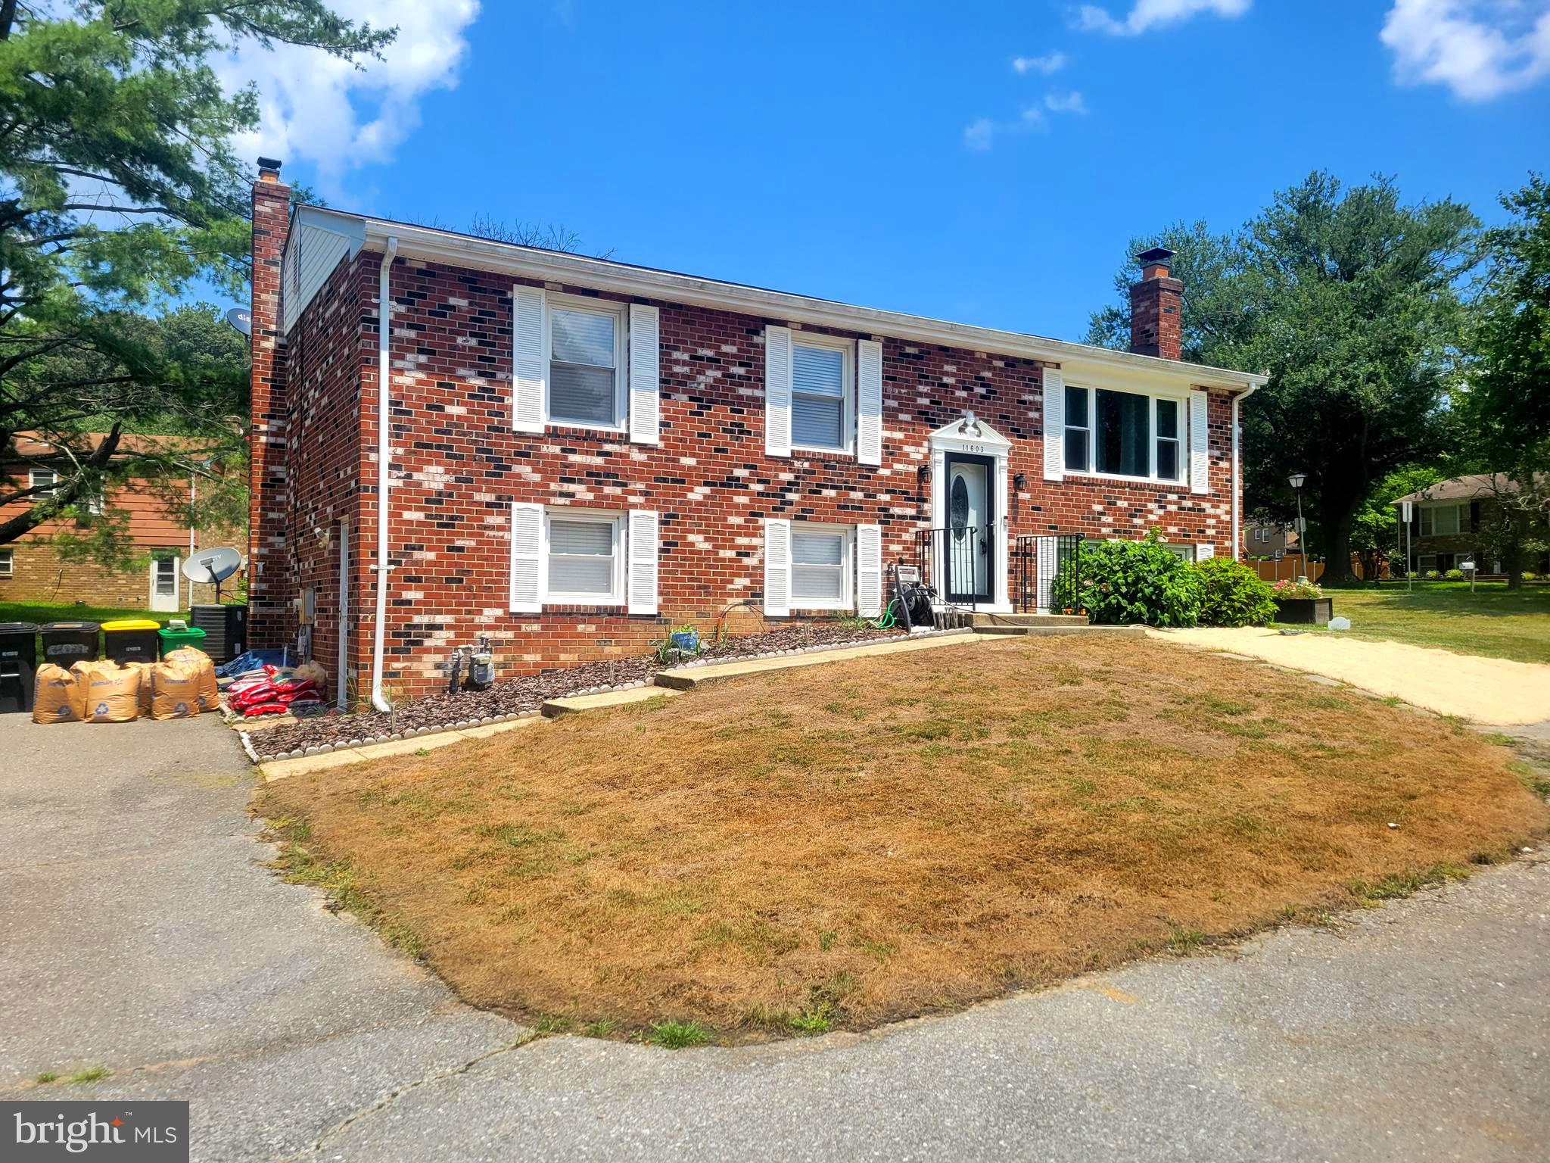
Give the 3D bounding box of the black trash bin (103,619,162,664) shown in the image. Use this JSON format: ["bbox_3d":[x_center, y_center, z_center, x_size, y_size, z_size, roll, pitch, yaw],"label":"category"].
[{"bbox_3d":[-7.600,0.980,13.800,0.610,1.060,0.720,1,-2,-30],"label":"black trash bin"}]

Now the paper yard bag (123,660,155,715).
[{"bbox_3d":[-6.902,1.176,12.700,0.450,0.620,0.380,1,-2,-30],"label":"paper yard bag"}]

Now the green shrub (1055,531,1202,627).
[{"bbox_3d":[4.865,-0.014,15.978,2.100,1.280,1.400,1,-2,-31],"label":"green shrub"}]

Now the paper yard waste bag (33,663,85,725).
[{"bbox_3d":[-7.506,1.174,12.200,0.450,0.640,0.380,2,-3,-42],"label":"paper yard waste bag"}]

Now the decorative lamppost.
[{"bbox_3d":[9.299,-0.750,20.600,0.300,2.370,0.300,1,-2,-31],"label":"decorative lamppost"}]

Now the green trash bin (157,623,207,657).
[{"bbox_3d":[-7.070,1.005,13.900,0.520,0.970,0.600,1,-2,-29],"label":"green trash bin"}]

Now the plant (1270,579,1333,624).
[{"bbox_3d":[9.014,0.362,19.900,0.500,0.790,0.950,1,-2,-31],"label":"plant"}]

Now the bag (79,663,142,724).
[{"bbox_3d":[-7.005,1.177,12.300,0.480,0.640,0.400,1,-2,-24],"label":"bag"}]

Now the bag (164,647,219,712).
[{"bbox_3d":[-6.461,1.073,12.900,0.480,0.720,0.420,2,-2,-32],"label":"bag"}]

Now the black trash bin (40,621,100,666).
[{"bbox_3d":[-8.233,0.990,13.600,0.610,1.060,0.720,2,-2,-32],"label":"black trash bin"}]

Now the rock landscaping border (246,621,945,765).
[{"bbox_3d":[-1.403,1.024,12.421,7.900,1.250,1.350,1,-2,-31],"label":"rock landscaping border"}]

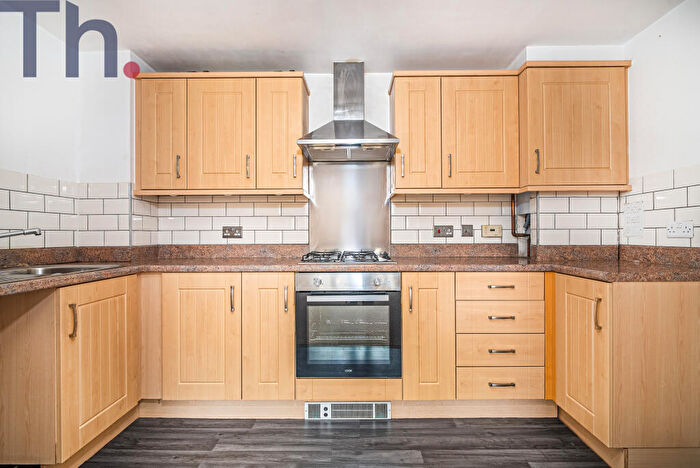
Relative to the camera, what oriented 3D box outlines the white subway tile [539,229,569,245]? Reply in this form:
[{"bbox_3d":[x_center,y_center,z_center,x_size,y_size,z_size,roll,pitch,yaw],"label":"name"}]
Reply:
[{"bbox_3d":[1.296,0.021,1.988,0.200,0.100,0.009,0,0,1],"label":"white subway tile"}]

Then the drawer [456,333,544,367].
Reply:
[{"bbox_3d":[0.847,0.654,1.970,0.497,0.187,0.470,0,0,0],"label":"drawer"}]

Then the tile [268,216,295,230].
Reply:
[{"bbox_3d":[-0.503,-0.075,2.285,0.200,0.100,0.010,0,0,0],"label":"tile"}]

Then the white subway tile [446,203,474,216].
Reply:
[{"bbox_3d":[0.815,-0.186,2.304,0.200,0.100,0.010,0,0,0],"label":"white subway tile"}]

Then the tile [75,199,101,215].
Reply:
[{"bbox_3d":[-1.690,-0.178,2.030,0.175,0.100,0.010,0,0,0],"label":"tile"}]

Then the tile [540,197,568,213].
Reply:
[{"bbox_3d":[1.315,-0.183,2.005,0.195,0.100,0.010,0,0,0],"label":"tile"}]

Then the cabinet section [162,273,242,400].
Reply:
[{"bbox_3d":[-0.830,0.578,2.030,0.450,0.717,0.560,0,0,0],"label":"cabinet section"}]

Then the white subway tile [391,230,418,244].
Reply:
[{"bbox_3d":[0.403,0.024,2.305,0.200,0.100,0.010,0,0,0],"label":"white subway tile"}]

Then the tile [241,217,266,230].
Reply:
[{"bbox_3d":[-0.712,-0.078,2.305,0.200,0.100,0.010,0,0,0],"label":"tile"}]

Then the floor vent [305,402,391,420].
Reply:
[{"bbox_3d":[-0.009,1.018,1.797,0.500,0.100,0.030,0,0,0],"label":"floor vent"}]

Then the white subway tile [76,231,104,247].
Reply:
[{"bbox_3d":[-1.685,0.031,2.030,0.172,0.100,0.010,0,0,0],"label":"white subway tile"}]

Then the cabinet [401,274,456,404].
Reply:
[{"bbox_3d":[0.441,0.573,2.020,0.297,0.720,0.560,0,0,0],"label":"cabinet"}]

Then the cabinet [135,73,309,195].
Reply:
[{"bbox_3d":[-0.835,-0.637,2.135,1.080,0.785,0.300,0,0,0],"label":"cabinet"}]

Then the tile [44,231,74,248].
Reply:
[{"bbox_3d":[-1.770,0.033,1.894,0.010,0.100,0.195,0,0,0],"label":"tile"}]

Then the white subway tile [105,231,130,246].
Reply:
[{"bbox_3d":[-1.513,0.031,2.030,0.167,0.100,0.010,0,0,0],"label":"white subway tile"}]

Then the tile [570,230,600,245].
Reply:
[{"bbox_3d":[1.504,0.022,1.985,0.200,0.100,0.010,0,0,0],"label":"tile"}]

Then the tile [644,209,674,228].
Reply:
[{"bbox_3d":[1.735,-0.085,1.743,0.010,0.100,0.190,0,0,0],"label":"tile"}]

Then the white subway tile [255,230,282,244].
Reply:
[{"bbox_3d":[-0.595,0.027,2.285,0.200,0.100,0.010,0,0,0],"label":"white subway tile"}]

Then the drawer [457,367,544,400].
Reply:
[{"bbox_3d":[0.842,0.834,1.980,0.495,0.188,0.480,0,0,0],"label":"drawer"}]

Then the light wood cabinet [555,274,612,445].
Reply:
[{"bbox_3d":[1.420,0.572,1.534,0.575,0.725,0.375,0,0,0],"label":"light wood cabinet"}]

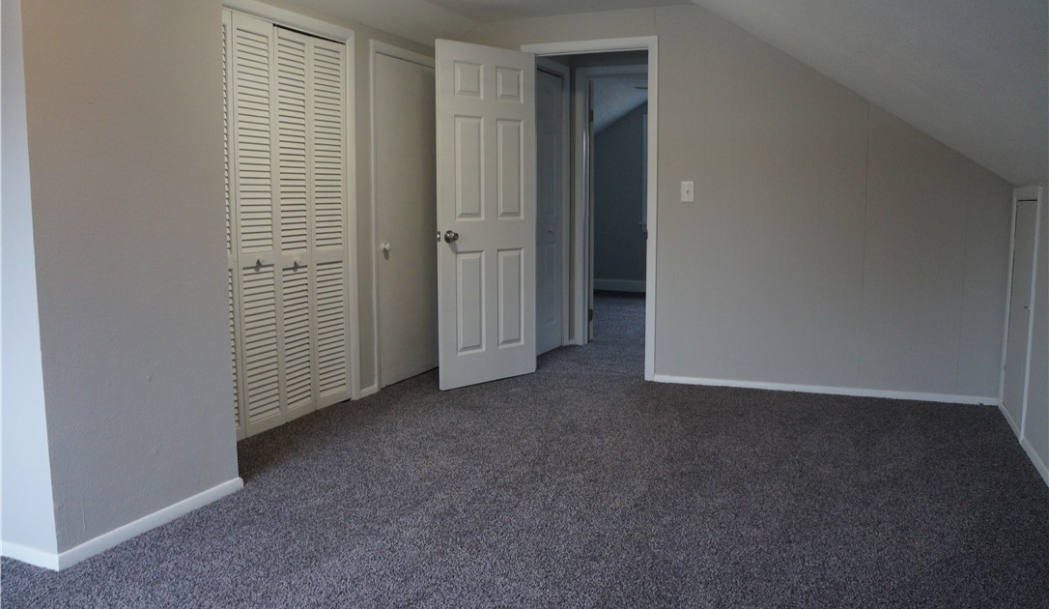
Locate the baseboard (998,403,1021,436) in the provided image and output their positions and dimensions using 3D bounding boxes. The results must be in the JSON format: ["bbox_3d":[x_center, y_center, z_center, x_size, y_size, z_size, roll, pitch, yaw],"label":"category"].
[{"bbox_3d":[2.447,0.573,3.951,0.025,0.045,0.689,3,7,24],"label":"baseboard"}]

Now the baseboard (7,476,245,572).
[{"bbox_3d":[-1.326,0.708,2.684,0.249,0.052,0.752,3,7,23],"label":"baseboard"}]

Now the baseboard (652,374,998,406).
[{"bbox_3d":[1.702,0.495,4.617,1.890,0.045,0.025,2,7,20],"label":"baseboard"}]

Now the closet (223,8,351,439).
[{"bbox_3d":[-1.157,-0.382,3.930,0.040,1.925,0.850,3,7,23],"label":"closet"}]

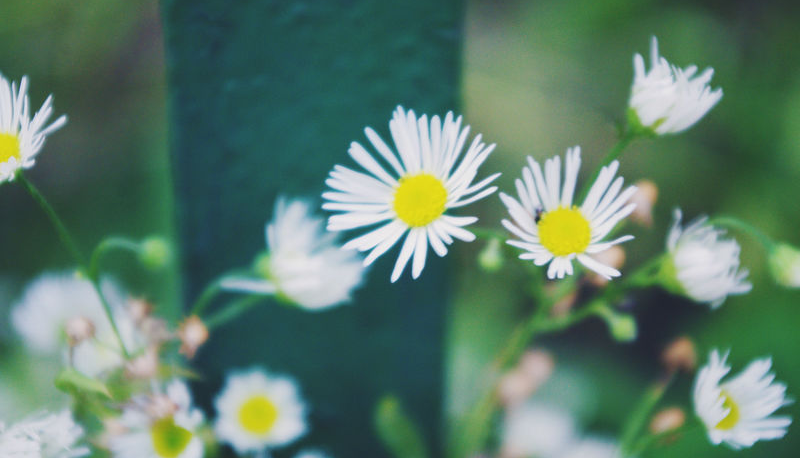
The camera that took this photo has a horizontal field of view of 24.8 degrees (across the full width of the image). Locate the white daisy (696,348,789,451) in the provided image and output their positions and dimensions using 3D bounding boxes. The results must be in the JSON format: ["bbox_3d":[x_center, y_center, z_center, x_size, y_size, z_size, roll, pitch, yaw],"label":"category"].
[{"bbox_3d":[0.050,0.025,0.267,0.011,0.015,0.015,-13,19,41],"label":"white daisy"}]

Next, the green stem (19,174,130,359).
[{"bbox_3d":[-0.042,0.005,0.236,0.003,0.029,0.002,-27,22,0],"label":"green stem"}]

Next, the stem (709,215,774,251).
[{"bbox_3d":[0.050,0.001,0.269,0.010,0.003,0.003,26,0,0],"label":"stem"}]

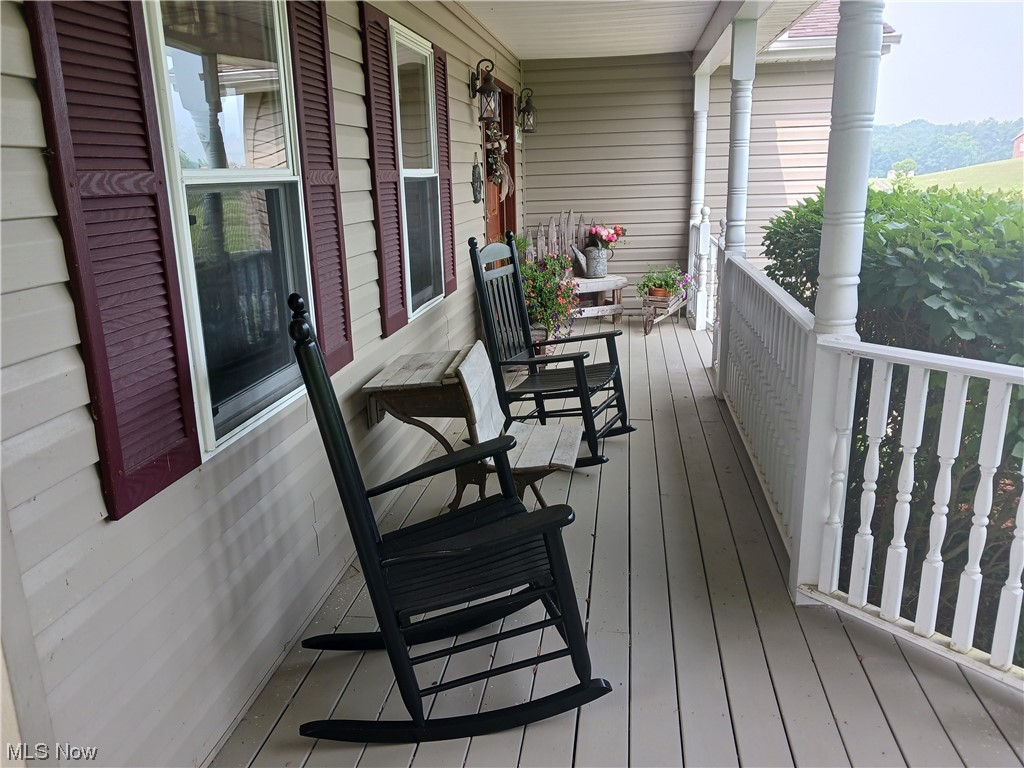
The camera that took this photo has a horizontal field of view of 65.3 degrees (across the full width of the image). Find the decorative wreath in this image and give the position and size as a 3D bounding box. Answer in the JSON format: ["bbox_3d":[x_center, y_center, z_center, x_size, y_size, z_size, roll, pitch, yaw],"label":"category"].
[{"bbox_3d":[-0.106,-1.809,6.557,0.159,0.587,0.398,1,15,8],"label":"decorative wreath"}]

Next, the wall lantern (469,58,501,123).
[{"bbox_3d":[-0.172,-1.989,5.428,0.199,0.393,0.169,1,15,8],"label":"wall lantern"}]

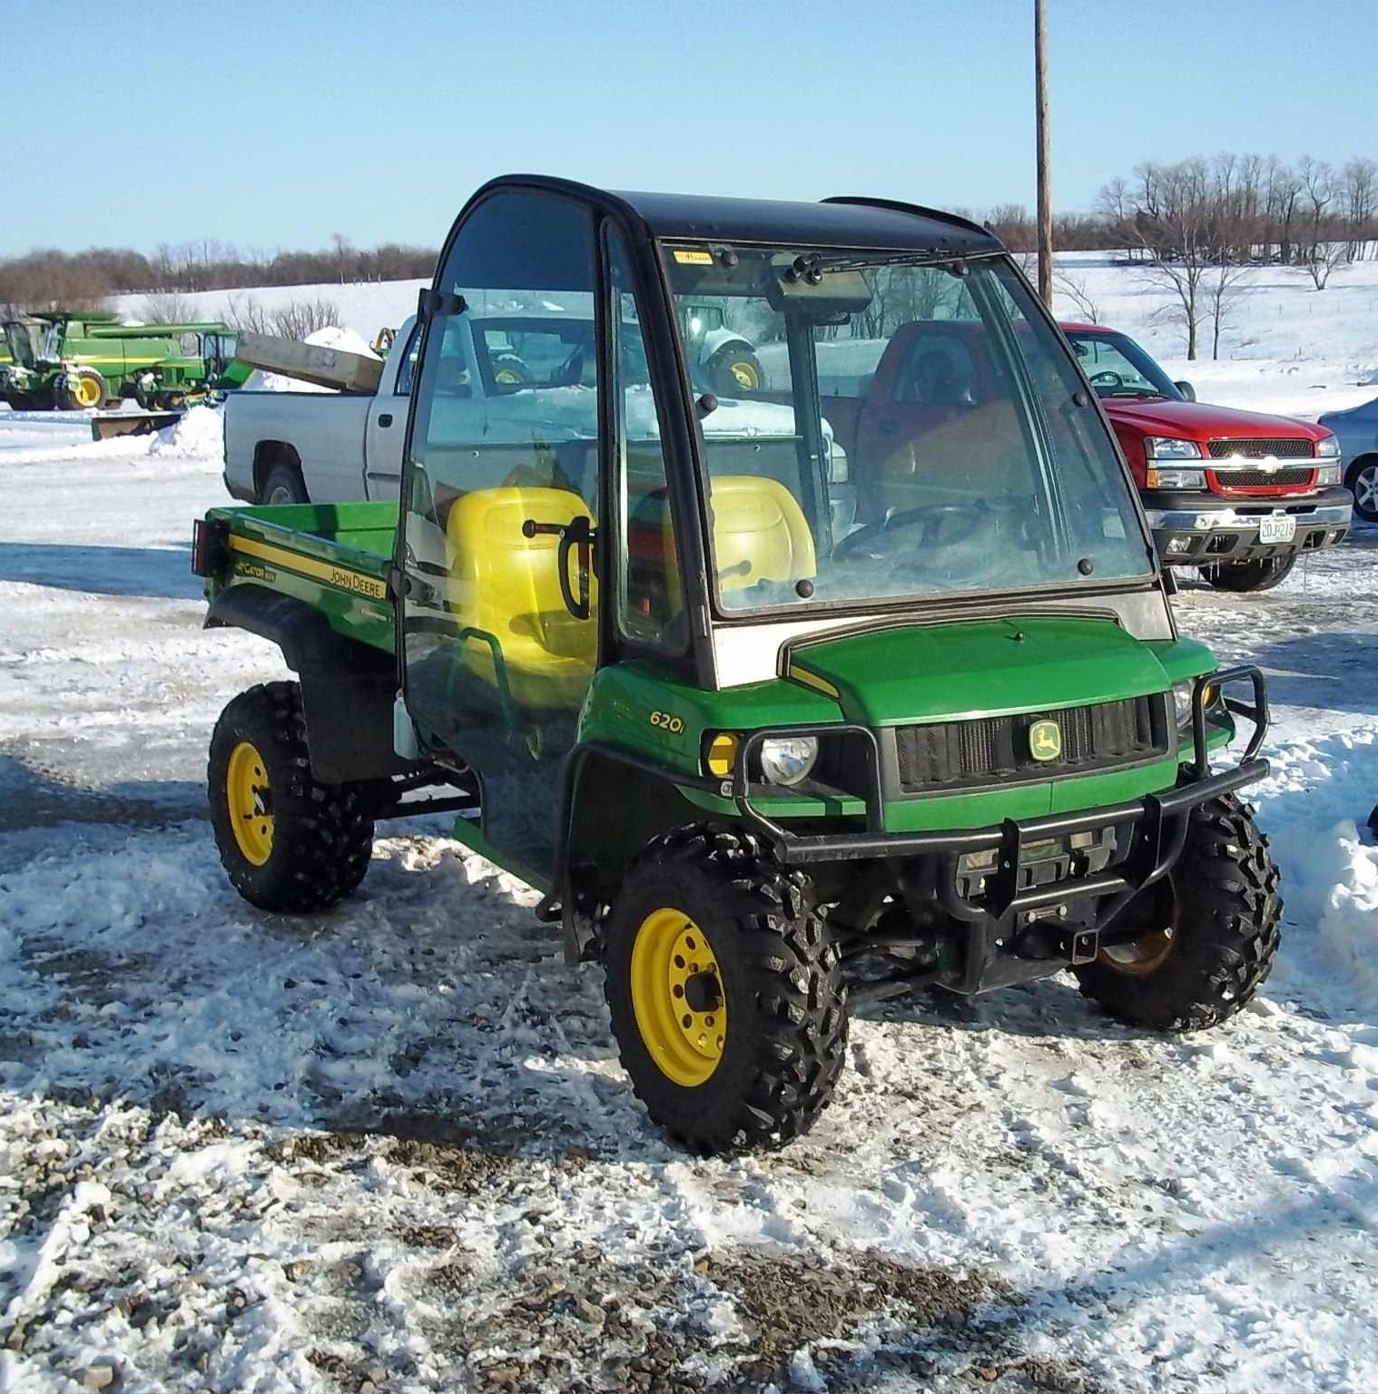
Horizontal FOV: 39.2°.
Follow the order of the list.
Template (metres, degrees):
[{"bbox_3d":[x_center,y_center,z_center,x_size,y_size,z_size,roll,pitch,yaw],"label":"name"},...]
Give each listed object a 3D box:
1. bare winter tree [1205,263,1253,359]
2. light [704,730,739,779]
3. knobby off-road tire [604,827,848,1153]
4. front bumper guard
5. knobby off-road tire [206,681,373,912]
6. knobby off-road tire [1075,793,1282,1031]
[{"bbox_3d":[32.093,-22.936,115.000,2.950,5.700,2.800,0,10,0],"label":"bare winter tree"},{"bbox_3d":[0.055,0.109,3.588,0.080,0.090,0.060,-6,12,-34],"label":"light"},{"bbox_3d":[0.057,0.569,3.764,0.220,0.623,0.623,-6,12,-32],"label":"knobby off-road tire"},{"bbox_3d":[0.700,0.272,3.867,1.440,0.560,0.310,-6,12,-34],"label":"front bumper guard"},{"bbox_3d":[-1.109,0.282,5.366,0.265,0.623,0.623,-6,12,-34],"label":"knobby off-road tire"},{"bbox_3d":[1.067,0.454,4.454,0.220,0.623,0.623,-6,12,-32],"label":"knobby off-road tire"}]

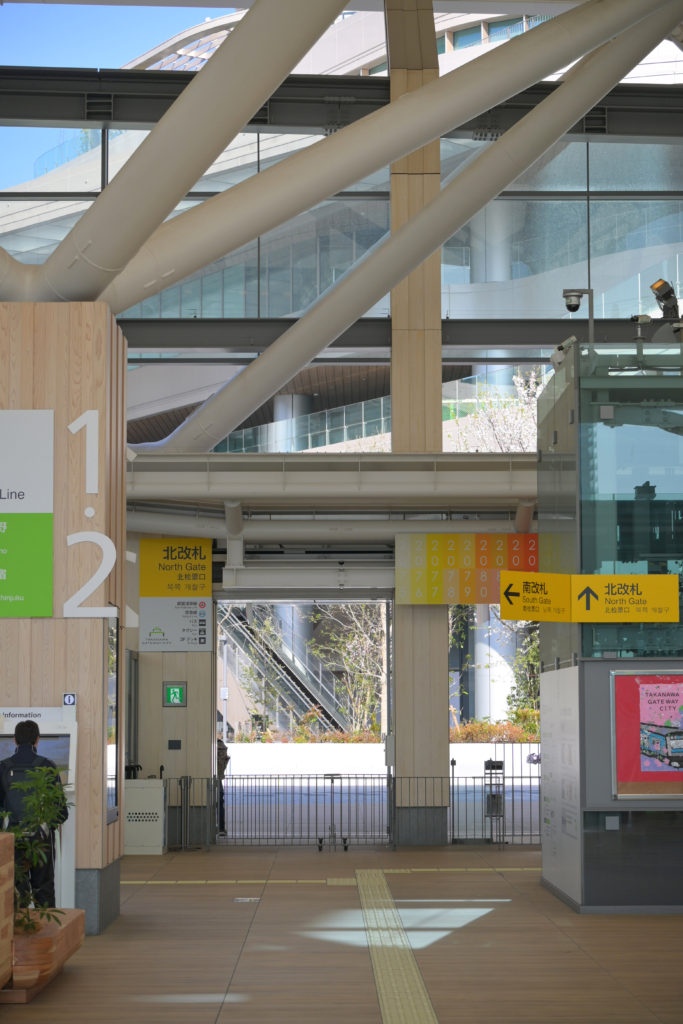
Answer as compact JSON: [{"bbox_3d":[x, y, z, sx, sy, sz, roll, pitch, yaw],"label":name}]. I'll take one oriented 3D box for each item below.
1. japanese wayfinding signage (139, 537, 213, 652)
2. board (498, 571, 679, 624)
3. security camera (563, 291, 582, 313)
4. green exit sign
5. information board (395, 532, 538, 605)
[{"bbox_3d":[-2.081,1.050,26.891,0.913,1.442,0.080,0,-5,0],"label":"japanese wayfinding signage"},{"bbox_3d":[2.028,0.720,17.878,1.676,0.402,0.429,2,-6,-18],"label":"board"},{"bbox_3d":[2.047,-1.862,18.865,0.172,0.199,0.172,0,-5,0],"label":"security camera"},{"bbox_3d":[-2.090,2.295,26.837,0.309,0.319,0.060,0,-5,0],"label":"green exit sign"},{"bbox_3d":[1.589,0.713,27.051,1.819,0.919,0.080,0,-5,0],"label":"information board"}]

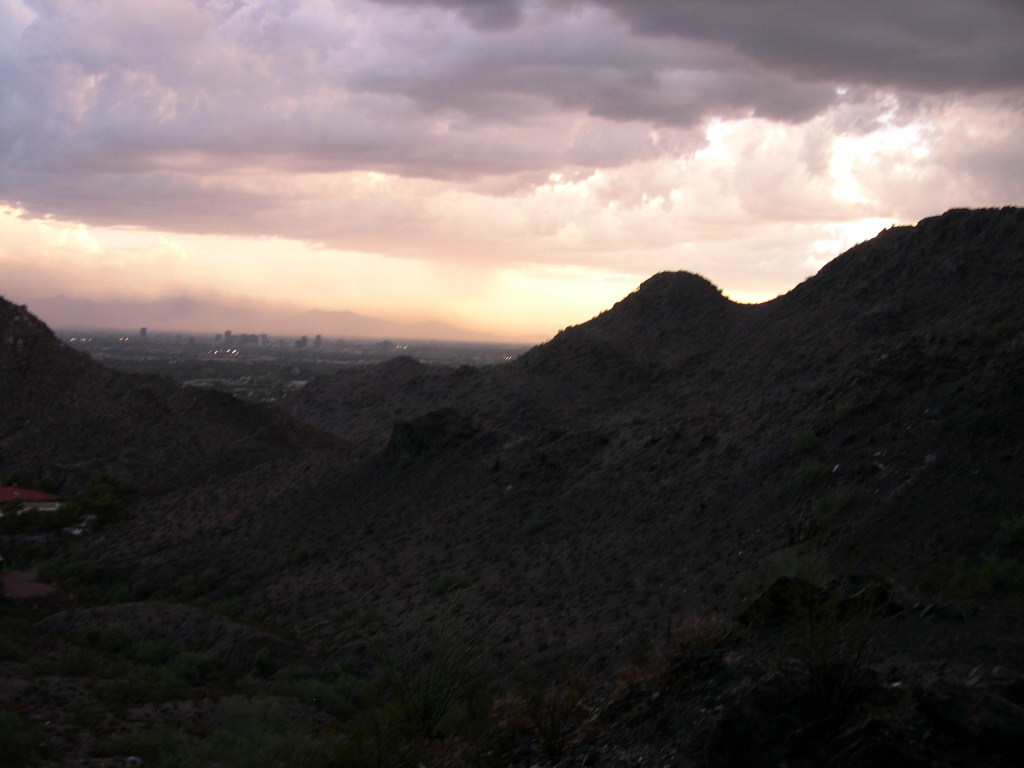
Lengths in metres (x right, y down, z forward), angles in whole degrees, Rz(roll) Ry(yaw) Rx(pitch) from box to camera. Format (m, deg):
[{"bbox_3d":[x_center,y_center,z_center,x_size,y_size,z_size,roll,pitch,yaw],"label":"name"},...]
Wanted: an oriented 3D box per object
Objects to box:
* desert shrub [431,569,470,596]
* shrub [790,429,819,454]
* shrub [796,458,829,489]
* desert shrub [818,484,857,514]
[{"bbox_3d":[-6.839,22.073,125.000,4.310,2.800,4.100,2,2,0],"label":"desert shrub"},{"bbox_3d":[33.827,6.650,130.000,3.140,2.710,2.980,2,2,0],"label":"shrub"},{"bbox_3d":[30.640,9.156,115.000,3.370,2.760,3.210,2,2,0],"label":"shrub"},{"bbox_3d":[30.404,10.789,105.000,3.440,2.520,3.270,2,2,0],"label":"desert shrub"}]

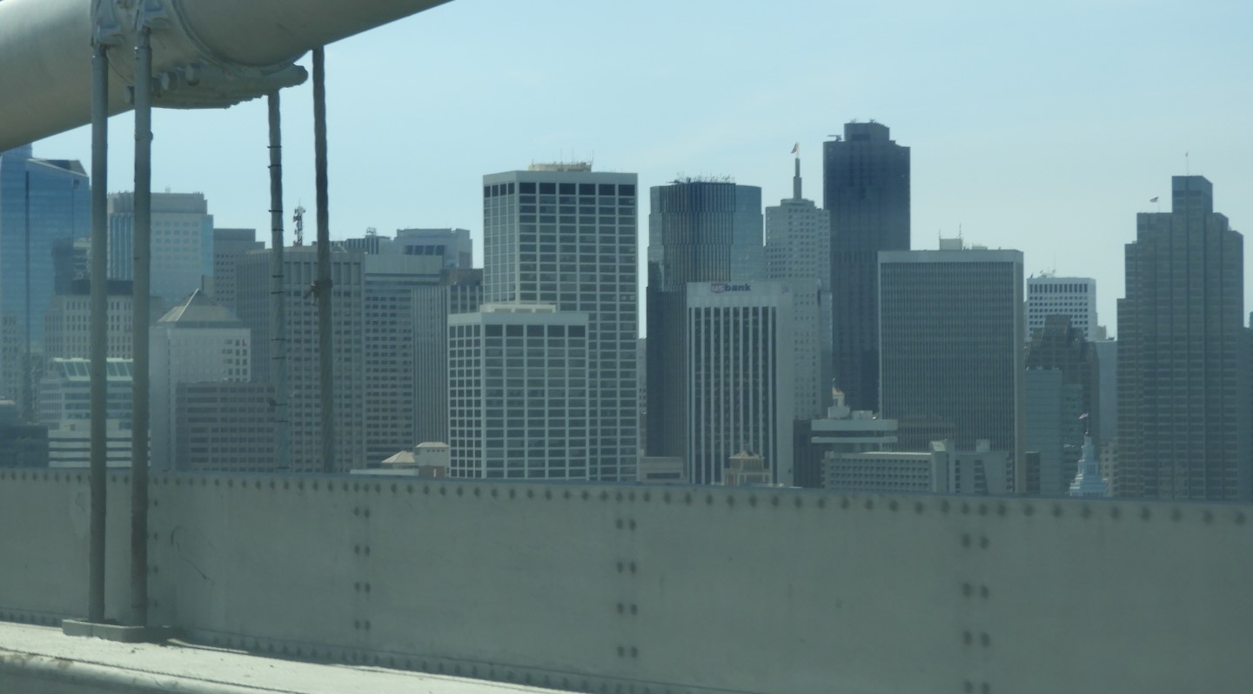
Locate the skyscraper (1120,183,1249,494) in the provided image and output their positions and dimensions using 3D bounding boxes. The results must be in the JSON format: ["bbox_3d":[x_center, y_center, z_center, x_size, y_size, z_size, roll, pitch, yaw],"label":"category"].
[{"bbox_3d":[226.873,17.211,1700.008,50.000,173.500,40.000,-1,-1,13],"label":"skyscraper"}]

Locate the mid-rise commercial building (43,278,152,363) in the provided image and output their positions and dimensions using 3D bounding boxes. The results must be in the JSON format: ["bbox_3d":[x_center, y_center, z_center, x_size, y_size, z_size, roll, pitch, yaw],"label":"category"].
[{"bbox_3d":[-220.666,38.369,1745.696,42.000,129.000,32.000,0,-1,-23],"label":"mid-rise commercial building"}]

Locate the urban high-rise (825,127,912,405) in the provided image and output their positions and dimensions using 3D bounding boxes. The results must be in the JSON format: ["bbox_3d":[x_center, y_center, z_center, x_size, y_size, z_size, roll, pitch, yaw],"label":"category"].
[{"bbox_3d":[140.626,-11.681,2435.831,41.000,236.500,58.000,-1,-1,13],"label":"urban high-rise"}]

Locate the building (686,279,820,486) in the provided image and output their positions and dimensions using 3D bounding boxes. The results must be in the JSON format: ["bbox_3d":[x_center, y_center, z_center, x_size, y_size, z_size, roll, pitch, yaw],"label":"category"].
[{"bbox_3d":[55.135,39.815,1824.560,51.000,135.500,42.000,-1,-1,13],"label":"building"}]

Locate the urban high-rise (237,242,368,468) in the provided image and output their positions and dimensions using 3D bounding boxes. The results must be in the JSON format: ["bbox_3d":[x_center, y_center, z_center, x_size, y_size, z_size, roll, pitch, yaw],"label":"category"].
[{"bbox_3d":[-142.238,30.793,1819.194,41.000,147.000,51.000,0,-1,-23],"label":"urban high-rise"}]

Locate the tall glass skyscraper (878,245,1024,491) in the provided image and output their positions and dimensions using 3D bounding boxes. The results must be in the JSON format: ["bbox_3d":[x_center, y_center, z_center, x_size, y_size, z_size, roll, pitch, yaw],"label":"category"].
[{"bbox_3d":[142.201,30.390,1824.220,60.000,148.000,29.500,0,-1,13],"label":"tall glass skyscraper"}]

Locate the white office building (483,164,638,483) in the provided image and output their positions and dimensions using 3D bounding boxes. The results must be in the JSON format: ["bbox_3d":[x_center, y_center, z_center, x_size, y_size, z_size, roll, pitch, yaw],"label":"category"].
[{"bbox_3d":[-26.183,15.254,1649.807,52.000,171.500,34.000,0,-1,-23],"label":"white office building"}]

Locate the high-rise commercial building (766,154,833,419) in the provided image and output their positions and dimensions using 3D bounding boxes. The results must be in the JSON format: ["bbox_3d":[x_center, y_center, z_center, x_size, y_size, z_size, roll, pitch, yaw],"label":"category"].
[{"bbox_3d":[87.921,7.618,2130.338,31.000,209.000,34.000,-1,-1,13],"label":"high-rise commercial building"}]

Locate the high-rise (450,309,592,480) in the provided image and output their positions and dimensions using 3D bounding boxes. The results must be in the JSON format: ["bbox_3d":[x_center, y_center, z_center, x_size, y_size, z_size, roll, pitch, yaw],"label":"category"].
[{"bbox_3d":[-40.542,43.542,1574.428,44.000,118.000,34.000,0,-1,-24],"label":"high-rise"}]

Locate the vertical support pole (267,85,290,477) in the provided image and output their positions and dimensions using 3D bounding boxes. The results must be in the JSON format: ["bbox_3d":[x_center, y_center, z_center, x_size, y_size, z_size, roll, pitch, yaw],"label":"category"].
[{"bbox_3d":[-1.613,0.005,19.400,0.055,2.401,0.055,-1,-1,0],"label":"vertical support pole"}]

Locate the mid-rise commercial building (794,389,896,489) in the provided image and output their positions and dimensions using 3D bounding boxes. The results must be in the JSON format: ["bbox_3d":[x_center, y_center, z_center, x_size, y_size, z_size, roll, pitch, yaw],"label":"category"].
[{"bbox_3d":[88.685,62.230,1686.782,38.000,79.000,32.000,0,-1,13],"label":"mid-rise commercial building"}]

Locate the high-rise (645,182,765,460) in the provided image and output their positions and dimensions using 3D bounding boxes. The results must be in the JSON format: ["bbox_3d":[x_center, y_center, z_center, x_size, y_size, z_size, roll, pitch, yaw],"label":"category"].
[{"bbox_3d":[37.167,15.128,1939.715,55.500,183.000,55.500,0,-1,0],"label":"high-rise"}]

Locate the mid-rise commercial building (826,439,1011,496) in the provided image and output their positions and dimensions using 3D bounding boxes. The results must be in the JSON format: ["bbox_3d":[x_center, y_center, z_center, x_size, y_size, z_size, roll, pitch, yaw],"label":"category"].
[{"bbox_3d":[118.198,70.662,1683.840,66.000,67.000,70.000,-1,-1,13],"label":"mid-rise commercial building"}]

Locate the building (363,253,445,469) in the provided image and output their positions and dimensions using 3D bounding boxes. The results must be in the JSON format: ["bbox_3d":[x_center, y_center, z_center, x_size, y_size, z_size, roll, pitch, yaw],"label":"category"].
[{"bbox_3d":[-113.567,32.122,2016.561,40.000,152.000,44.000,0,-1,-23],"label":"building"}]

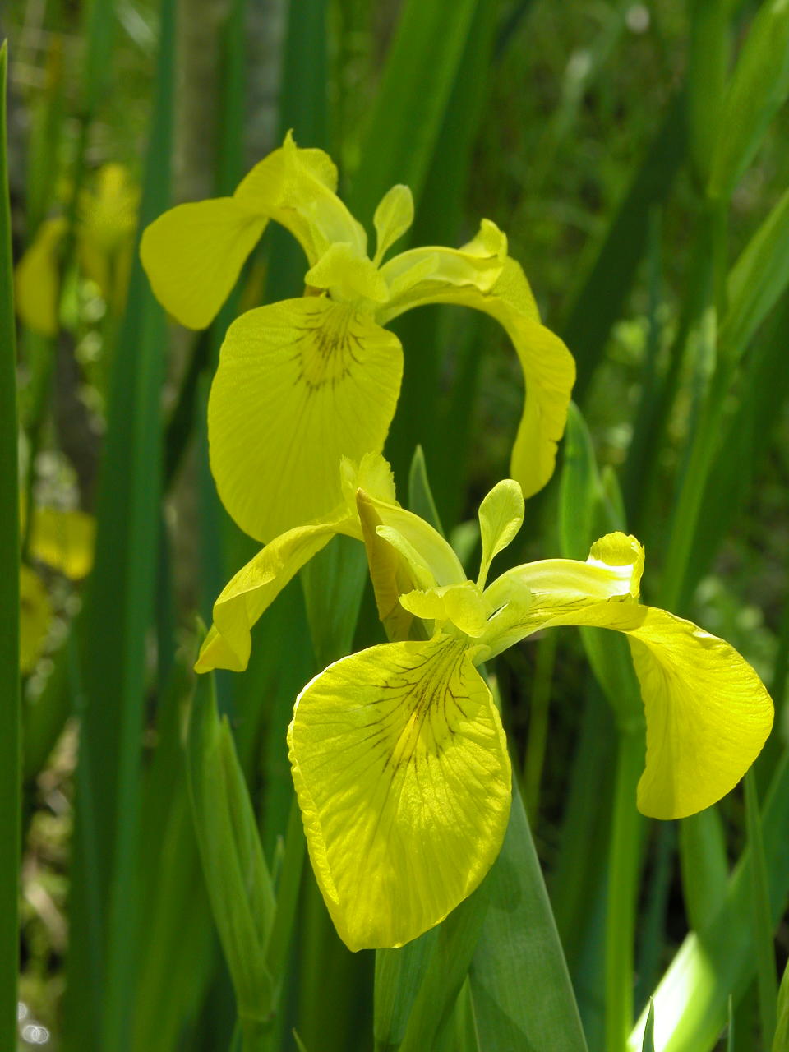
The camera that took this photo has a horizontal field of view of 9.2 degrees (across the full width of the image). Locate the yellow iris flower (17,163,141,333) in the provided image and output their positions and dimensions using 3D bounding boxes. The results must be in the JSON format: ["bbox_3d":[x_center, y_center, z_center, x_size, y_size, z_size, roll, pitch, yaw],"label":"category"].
[{"bbox_3d":[-0.141,-0.127,2.250,0.080,0.075,0.075,3,17,10],"label":"yellow iris flower"}]

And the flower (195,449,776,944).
[{"bbox_3d":[0.016,0.031,0.850,0.099,0.076,0.086,4,17,13],"label":"flower"}]

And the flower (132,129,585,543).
[{"bbox_3d":[-0.007,-0.039,1.010,0.089,0.076,0.082,4,17,11],"label":"flower"}]

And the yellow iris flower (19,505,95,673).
[{"bbox_3d":[-0.181,0.030,2.400,0.082,0.077,0.077,1,17,5],"label":"yellow iris flower"}]

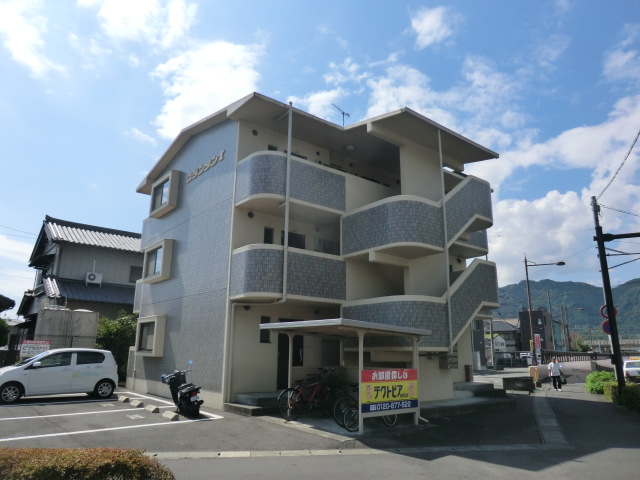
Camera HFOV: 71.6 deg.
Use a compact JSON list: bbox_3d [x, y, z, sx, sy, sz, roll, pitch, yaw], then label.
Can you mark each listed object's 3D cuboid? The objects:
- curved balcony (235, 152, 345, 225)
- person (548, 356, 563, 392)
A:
[{"bbox_3d":[-0.817,-1.513,13.202,2.895,1.397,1.508,11,-17,-38],"label":"curved balcony"},{"bbox_3d":[11.508,6.561,21.812,0.500,1.620,0.360,-6,-15,26],"label":"person"}]

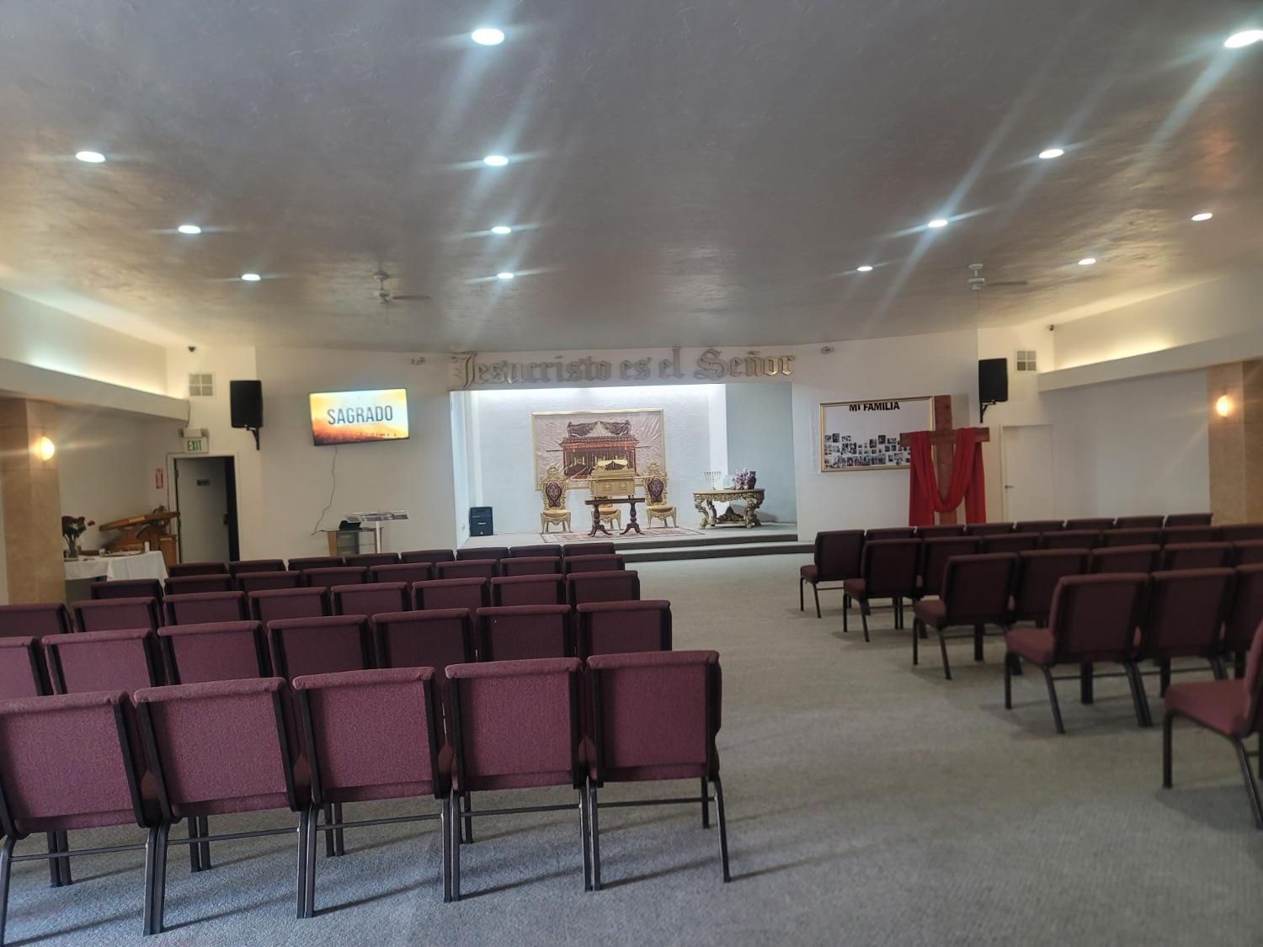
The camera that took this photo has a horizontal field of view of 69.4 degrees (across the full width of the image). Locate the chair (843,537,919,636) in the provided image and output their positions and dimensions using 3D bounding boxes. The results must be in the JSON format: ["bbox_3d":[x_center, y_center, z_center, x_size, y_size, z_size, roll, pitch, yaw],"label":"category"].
[{"bbox_3d":[2.184,0.990,7.925,0.510,0.850,0.666,-2,0,-4],"label":"chair"}]

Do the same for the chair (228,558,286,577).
[{"bbox_3d":[-3.435,1.232,8.606,0.505,0.862,0.630,-2,0,-8],"label":"chair"}]

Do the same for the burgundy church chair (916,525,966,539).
[{"bbox_3d":[3.094,0.964,9.399,0.505,0.862,0.630,-2,0,-5],"label":"burgundy church chair"}]

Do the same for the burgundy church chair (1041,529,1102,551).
[{"bbox_3d":[3.679,0.915,7.929,0.492,0.840,0.656,-2,0,-1],"label":"burgundy church chair"}]

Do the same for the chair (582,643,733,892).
[{"bbox_3d":[0.078,1.061,3.508,0.492,0.840,0.656,-2,0,-4],"label":"chair"}]

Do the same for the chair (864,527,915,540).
[{"bbox_3d":[2.524,0.964,9.175,0.497,0.852,0.638,-2,0,-4],"label":"chair"}]

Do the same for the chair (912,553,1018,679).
[{"bbox_3d":[2.397,0.990,6.538,0.505,0.862,0.630,-2,0,-8],"label":"chair"}]

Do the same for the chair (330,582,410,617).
[{"bbox_3d":[-1.688,1.138,6.099,0.497,0.852,0.638,-2,0,-9],"label":"chair"}]

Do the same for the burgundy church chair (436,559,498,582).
[{"bbox_3d":[-1.346,1.145,7.619,0.505,0.862,0.630,-2,0,-9],"label":"burgundy church chair"}]

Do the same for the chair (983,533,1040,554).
[{"bbox_3d":[3.174,0.936,7.895,0.497,0.852,0.638,-2,0,-1],"label":"chair"}]

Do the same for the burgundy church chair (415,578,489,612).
[{"bbox_3d":[-1.229,1.138,6.303,0.505,0.862,0.630,-2,0,-10],"label":"burgundy church chair"}]

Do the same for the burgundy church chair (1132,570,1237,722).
[{"bbox_3d":[3.021,0.952,5.243,0.510,0.850,0.666,-2,0,-6],"label":"burgundy church chair"}]

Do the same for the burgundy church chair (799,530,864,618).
[{"bbox_3d":[2.052,0.998,9.274,0.510,0.850,0.666,-2,0,-5],"label":"burgundy church chair"}]

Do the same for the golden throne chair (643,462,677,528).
[{"bbox_3d":[0.608,0.474,20.057,0.660,1.420,0.680,-2,0,-8],"label":"golden throne chair"}]

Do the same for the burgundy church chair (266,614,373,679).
[{"bbox_3d":[-1.563,1.146,4.798,0.510,0.850,0.666,-2,0,-7],"label":"burgundy church chair"}]

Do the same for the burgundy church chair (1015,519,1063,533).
[{"bbox_3d":[4.034,0.903,9.303,0.492,0.840,0.656,-2,0,-3],"label":"burgundy church chair"}]

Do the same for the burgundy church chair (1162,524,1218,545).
[{"bbox_3d":[4.732,0.879,7.985,0.501,0.851,0.637,-2,0,-1],"label":"burgundy church chair"}]

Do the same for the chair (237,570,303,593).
[{"bbox_3d":[-2.789,1.184,7.231,0.497,0.852,0.638,-2,0,-9],"label":"chair"}]

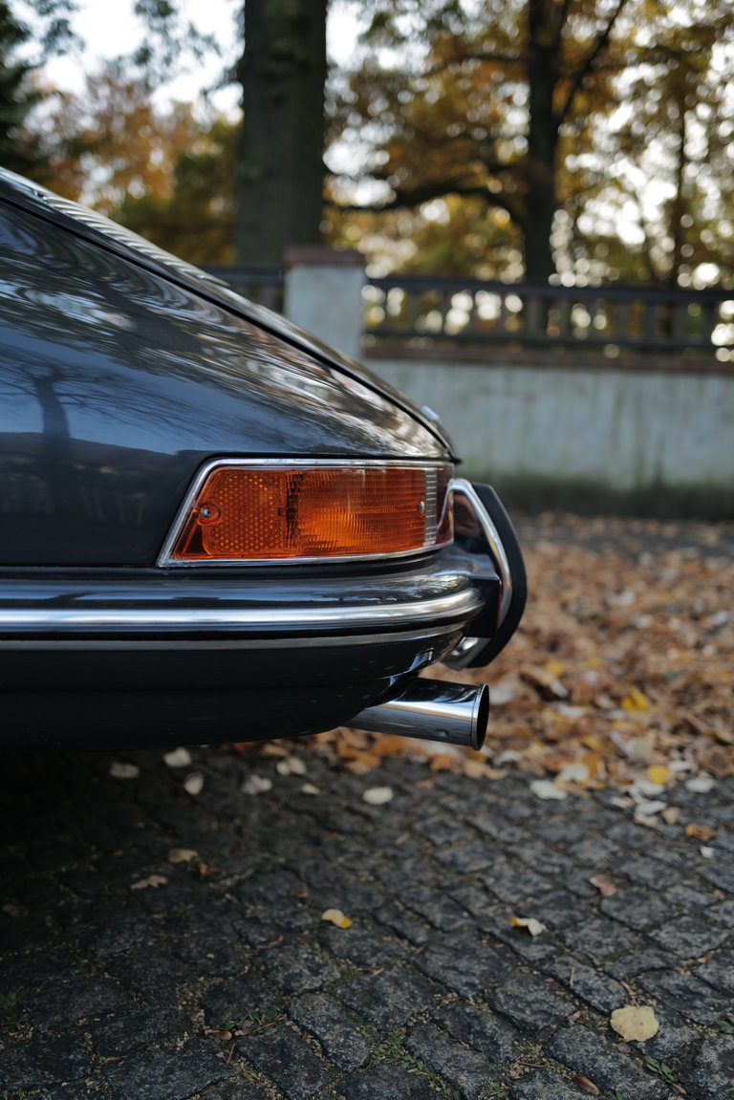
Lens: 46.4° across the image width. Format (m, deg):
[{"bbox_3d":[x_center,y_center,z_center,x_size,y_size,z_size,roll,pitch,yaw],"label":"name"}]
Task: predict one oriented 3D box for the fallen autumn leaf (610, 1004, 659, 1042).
[{"bbox_3d":[0.321,0.568,1.027,0.054,0.010,0.072,5,8,16],"label":"fallen autumn leaf"}]

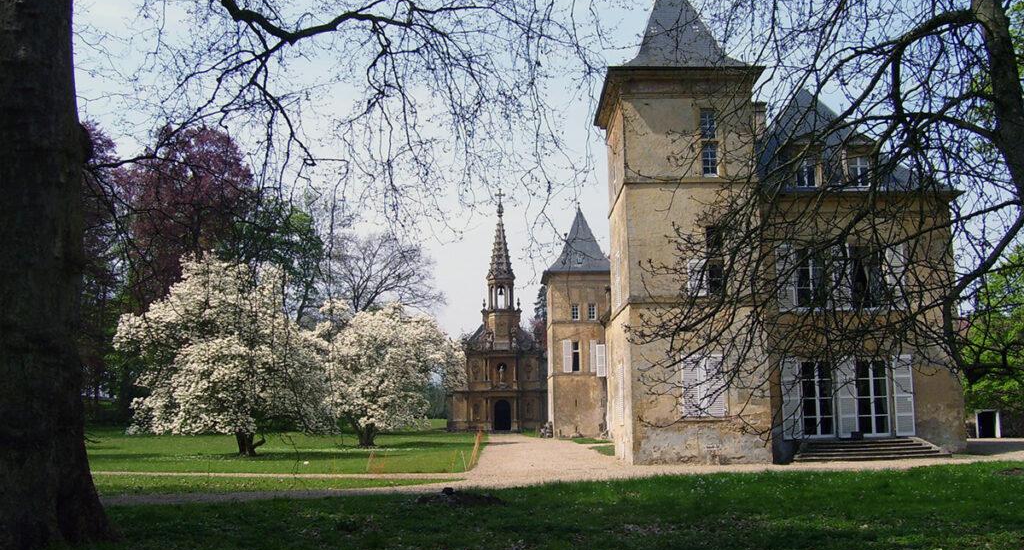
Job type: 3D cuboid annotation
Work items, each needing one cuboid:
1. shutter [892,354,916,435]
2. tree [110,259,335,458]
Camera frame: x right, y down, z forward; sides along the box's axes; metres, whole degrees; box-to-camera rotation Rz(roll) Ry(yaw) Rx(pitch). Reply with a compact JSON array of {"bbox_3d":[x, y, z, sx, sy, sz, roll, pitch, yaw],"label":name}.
[{"bbox_3d":[13.997,4.291,35.845,0.765,2.872,0.060,-1,-8,0],"label":"shutter"},{"bbox_3d":[-13.046,3.685,45.483,9.869,8.945,9.200,-1,-8,0],"label":"tree"}]

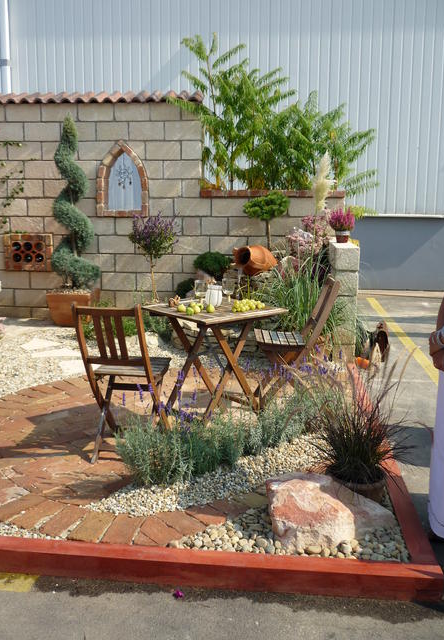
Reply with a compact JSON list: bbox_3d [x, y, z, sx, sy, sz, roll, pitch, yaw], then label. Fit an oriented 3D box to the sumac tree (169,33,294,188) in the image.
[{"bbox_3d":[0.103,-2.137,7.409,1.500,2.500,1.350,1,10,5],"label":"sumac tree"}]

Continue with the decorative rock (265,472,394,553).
[{"bbox_3d":[0.454,0.799,2.600,0.530,0.220,0.370,1,10,6],"label":"decorative rock"}]

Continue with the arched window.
[{"bbox_3d":[-1.101,-1.565,6.750,0.580,0.820,0.170,1,10,5],"label":"arched window"}]

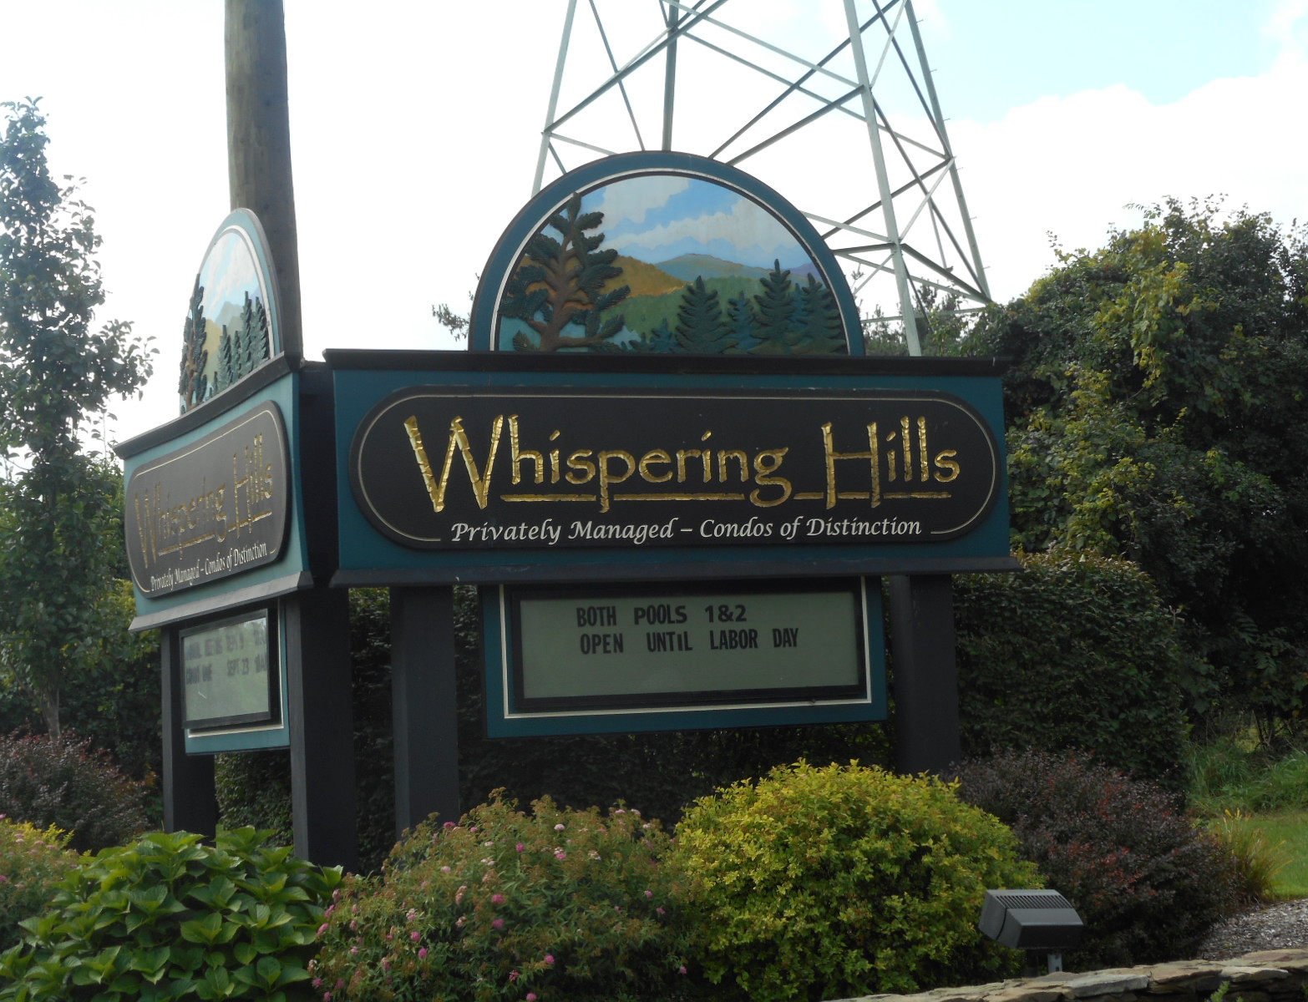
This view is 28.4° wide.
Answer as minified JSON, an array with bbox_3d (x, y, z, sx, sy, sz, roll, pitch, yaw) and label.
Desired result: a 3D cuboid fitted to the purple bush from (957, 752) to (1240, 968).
[{"bbox_3d":[1.866,1.505,10.889,1.197,0.949,1.161,-2,-5,0],"label":"purple bush"}]

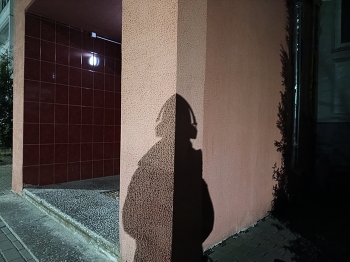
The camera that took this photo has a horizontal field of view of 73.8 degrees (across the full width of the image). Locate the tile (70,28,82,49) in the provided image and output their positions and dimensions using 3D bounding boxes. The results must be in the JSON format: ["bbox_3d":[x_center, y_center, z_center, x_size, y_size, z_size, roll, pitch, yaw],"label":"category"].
[{"bbox_3d":[-1.585,-1.462,3.716,0.012,0.300,0.200,1,0,44],"label":"tile"}]

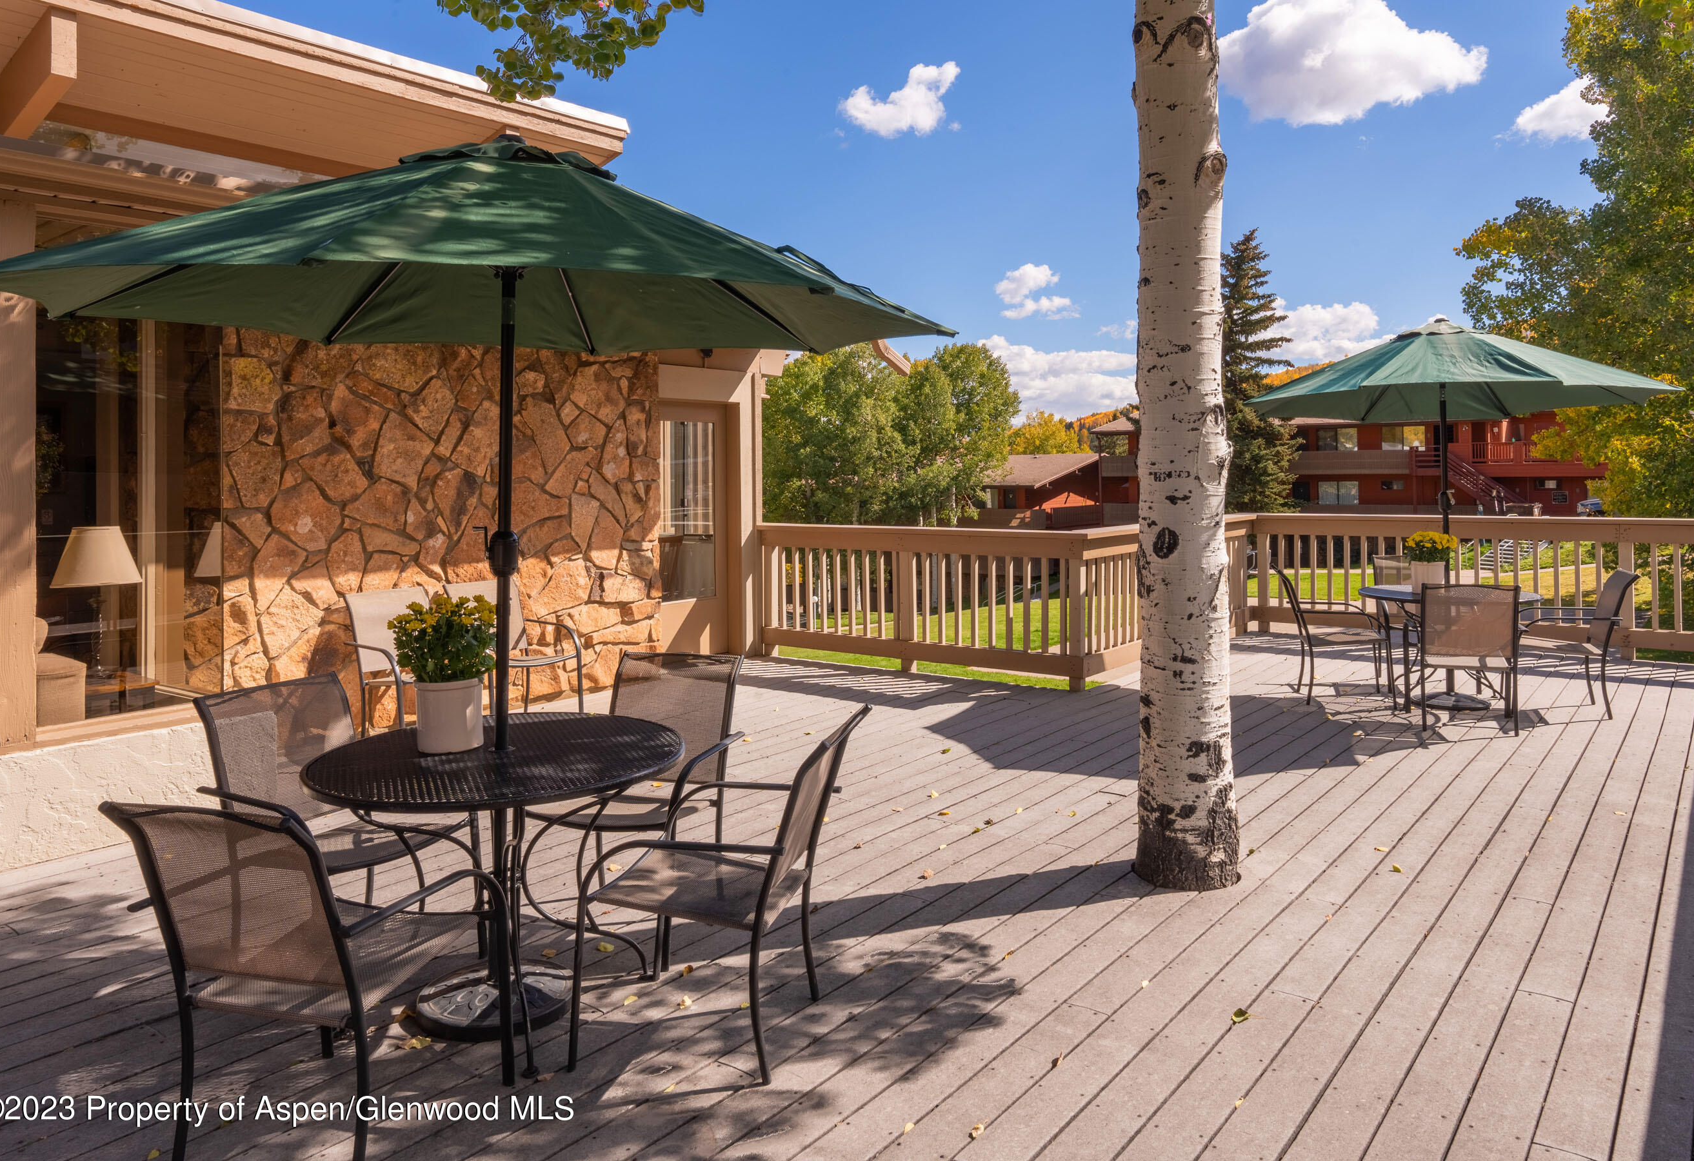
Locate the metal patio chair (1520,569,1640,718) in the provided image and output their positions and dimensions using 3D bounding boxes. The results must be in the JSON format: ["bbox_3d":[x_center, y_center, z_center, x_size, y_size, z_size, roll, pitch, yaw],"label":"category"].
[{"bbox_3d":[4.528,0.374,6.990,0.700,0.859,0.568,2,5,23],"label":"metal patio chair"}]

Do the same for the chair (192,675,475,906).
[{"bbox_3d":[-1.551,0.759,3.386,0.700,0.859,0.568,2,5,28],"label":"chair"}]

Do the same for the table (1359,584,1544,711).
[{"bbox_3d":[3.826,0.437,7.068,1.029,0.717,1.029,0,4,0],"label":"table"}]

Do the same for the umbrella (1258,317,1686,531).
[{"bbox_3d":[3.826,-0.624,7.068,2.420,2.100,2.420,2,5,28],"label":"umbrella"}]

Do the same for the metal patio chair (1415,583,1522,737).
[{"bbox_3d":[3.619,0.425,6.517,0.568,0.859,0.700,2,5,22],"label":"metal patio chair"}]

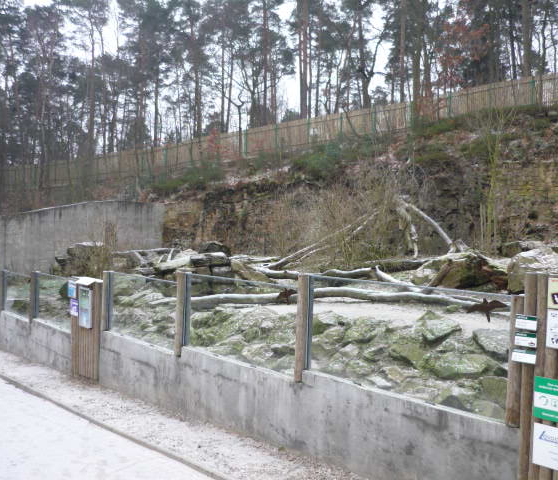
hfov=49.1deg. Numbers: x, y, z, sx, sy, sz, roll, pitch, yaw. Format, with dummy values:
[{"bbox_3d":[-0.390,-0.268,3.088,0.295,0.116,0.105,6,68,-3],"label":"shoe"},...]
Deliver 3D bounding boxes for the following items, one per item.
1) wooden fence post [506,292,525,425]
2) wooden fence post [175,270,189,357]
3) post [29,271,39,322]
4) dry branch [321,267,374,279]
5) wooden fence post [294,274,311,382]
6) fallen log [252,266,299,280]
[{"bbox_3d":[1.457,0.747,3.750,0.090,0.811,0.090,1,1,-40],"label":"wooden fence post"},{"bbox_3d":[-1.090,0.830,6.820,0.090,0.956,0.090,1,1,-40],"label":"wooden fence post"},{"bbox_3d":[-4.297,1.008,10.700,0.090,0.912,0.090,1,1,-40],"label":"post"},{"bbox_3d":[1.909,0.919,17.000,1.500,0.300,0.380,2,0,-6],"label":"dry branch"},{"bbox_3d":[0.204,0.767,5.288,0.090,0.936,0.090,1,1,-40],"label":"wooden fence post"},{"bbox_3d":[-0.072,0.961,17.500,1.450,0.320,0.400,2,0,11],"label":"fallen log"}]

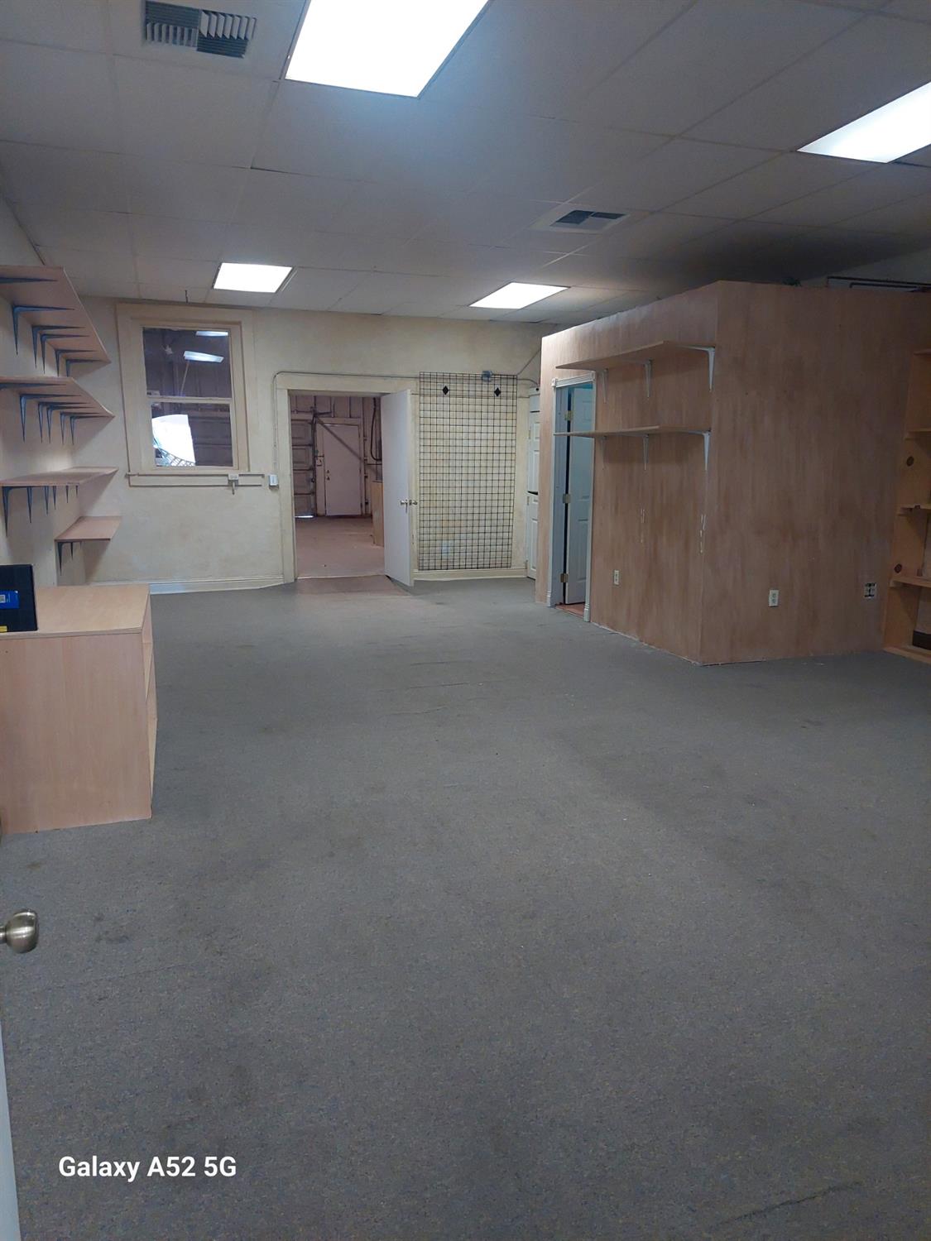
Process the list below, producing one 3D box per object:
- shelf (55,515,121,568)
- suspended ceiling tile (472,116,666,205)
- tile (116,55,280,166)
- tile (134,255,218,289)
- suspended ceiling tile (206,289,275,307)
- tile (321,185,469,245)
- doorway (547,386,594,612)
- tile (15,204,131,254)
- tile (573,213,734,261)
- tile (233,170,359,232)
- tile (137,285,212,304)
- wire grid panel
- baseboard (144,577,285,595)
[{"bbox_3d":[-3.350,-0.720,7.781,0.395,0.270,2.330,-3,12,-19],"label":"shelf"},{"bbox_3d":[0.502,-2.371,4.477,0.605,0.020,1.202,-4,12,-19],"label":"suspended ceiling tile"},{"bbox_3d":[-1.223,-2.245,3.854,0.620,0.020,1.195,-3,12,-19],"label":"tile"},{"bbox_3d":[-2.426,-2.929,7.235,0.605,0.020,1.202,-4,12,-19],"label":"tile"},{"bbox_3d":[-2.208,-3.178,8.462,0.588,0.020,0.900,-3,12,-19],"label":"suspended ceiling tile"},{"bbox_3d":[-0.477,-2.544,5.367,0.610,0.020,1.220,-3,12,-19],"label":"tile"},{"bbox_3d":[1.011,-1.071,7.805,0.120,2.050,0.720,-4,12,-20],"label":"doorway"},{"bbox_3d":[-2.641,-2.668,5.907,0.675,0.020,1.250,-3,12,-19],"label":"tile"},{"bbox_3d":[1.262,-2.666,5.992,0.605,0.020,1.202,-4,12,-19],"label":"tile"},{"bbox_3d":[-1.048,-2.508,5.167,0.600,0.020,1.225,-3,12,-19],"label":"tile"},{"bbox_3d":[-2.764,-3.119,8.188,0.605,0.020,0.846,-4,12,-19],"label":"tile"},{"bbox_3d":[0.030,-1.688,9.903,1.180,2.180,0.020,-4,12,-19],"label":"wire grid panel"},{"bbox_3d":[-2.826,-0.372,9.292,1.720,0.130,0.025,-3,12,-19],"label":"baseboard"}]

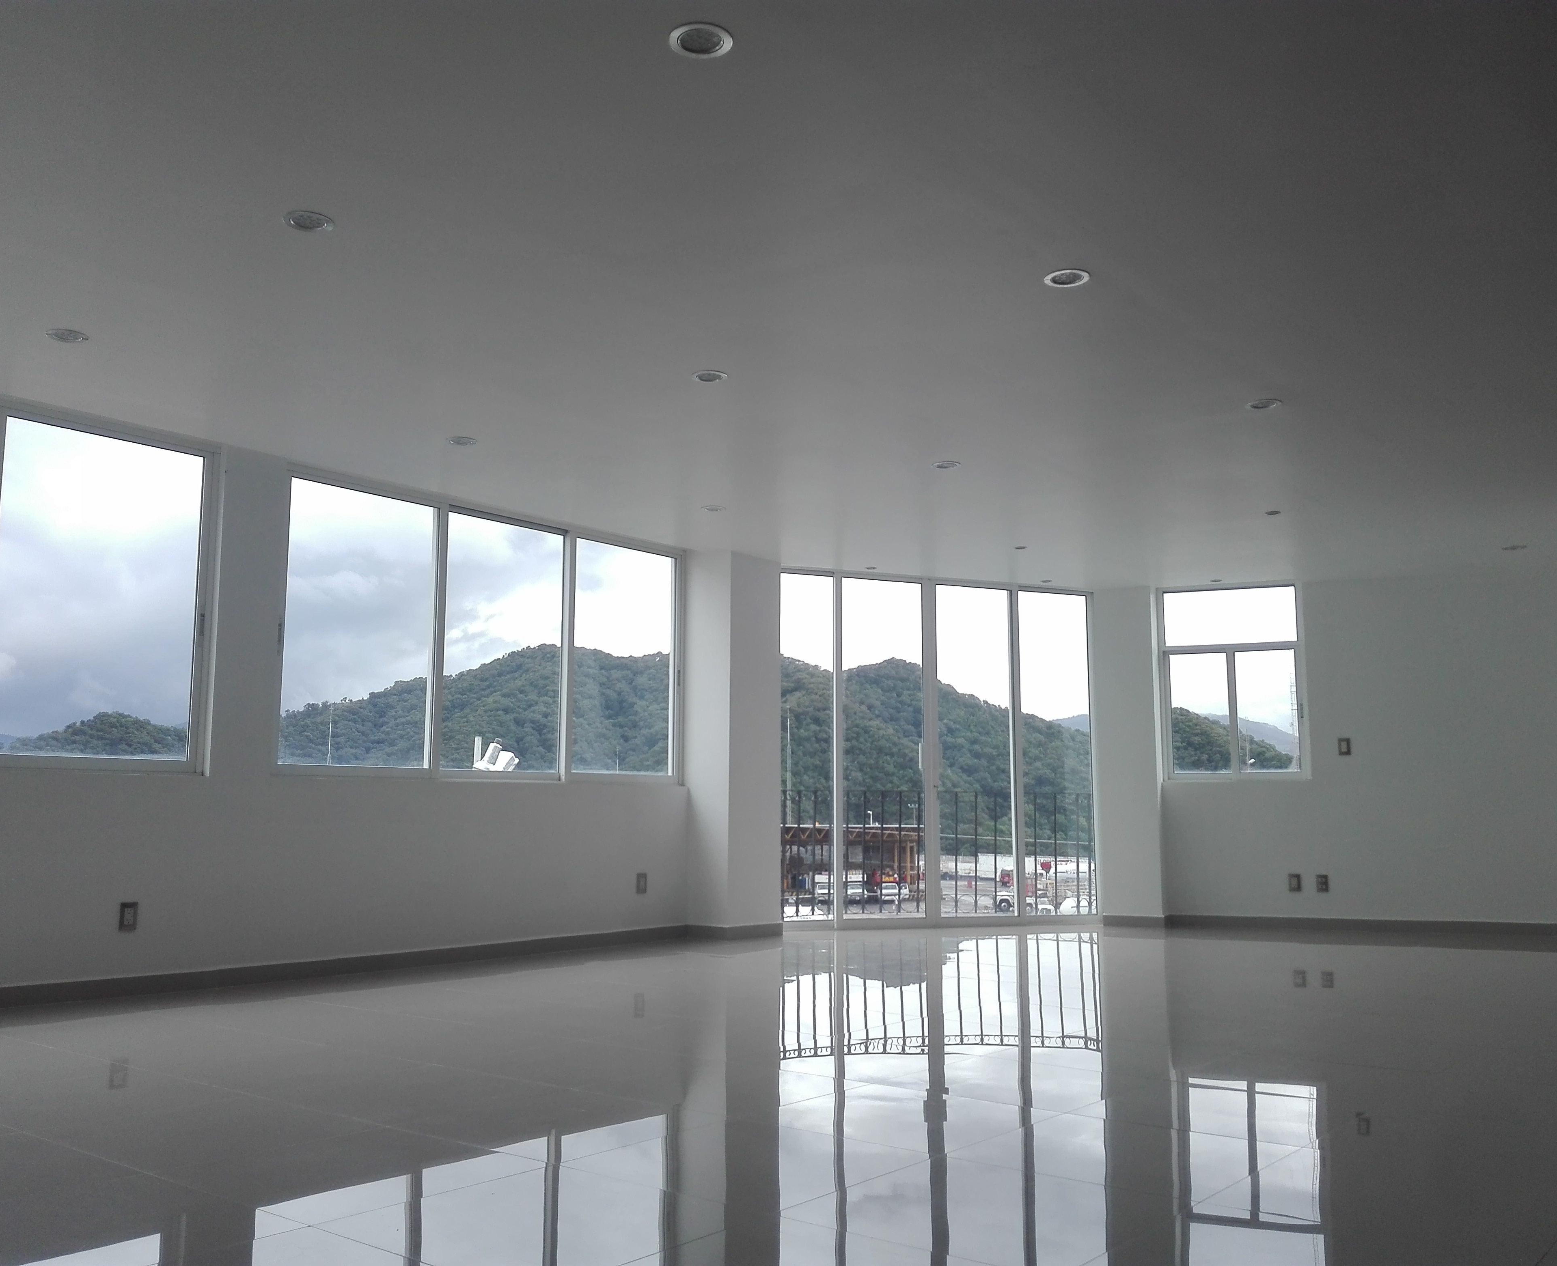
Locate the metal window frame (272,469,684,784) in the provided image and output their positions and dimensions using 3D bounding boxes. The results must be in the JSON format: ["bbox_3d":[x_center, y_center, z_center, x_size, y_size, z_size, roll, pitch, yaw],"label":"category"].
[{"bbox_3d":[-1.516,0.075,7.416,0.080,1.507,2.813,-7,-10,39],"label":"metal window frame"}]

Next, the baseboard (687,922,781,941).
[{"bbox_3d":[-0.262,1.893,8.313,0.623,0.080,0.221,1,-8,-9],"label":"baseboard"}]

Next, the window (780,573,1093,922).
[{"bbox_3d":[1.158,0.836,9.416,2.607,2.441,0.080,3,-9,-21],"label":"window"}]

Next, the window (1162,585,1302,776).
[{"bbox_3d":[3.245,0.357,9.398,0.982,1.390,0.080,-3,-8,19],"label":"window"}]

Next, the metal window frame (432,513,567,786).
[{"bbox_3d":[-1.533,0.080,7.382,0.050,1.408,0.829,-7,-10,39],"label":"metal window frame"}]

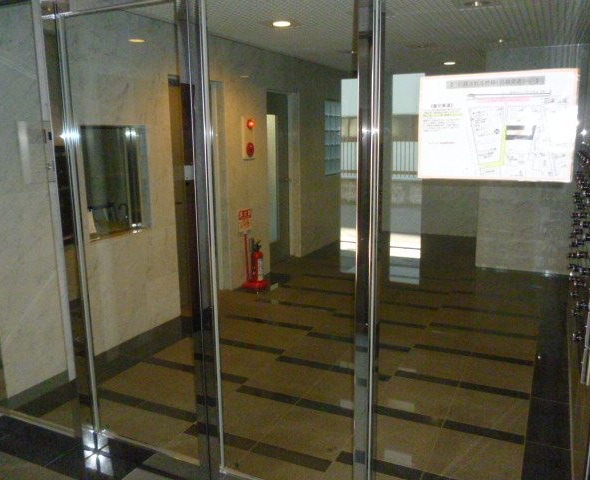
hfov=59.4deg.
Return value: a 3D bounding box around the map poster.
[{"bbox_3d":[0.591,-0.335,1.548,0.436,0.313,0.015,5,12,26],"label":"map poster"}]

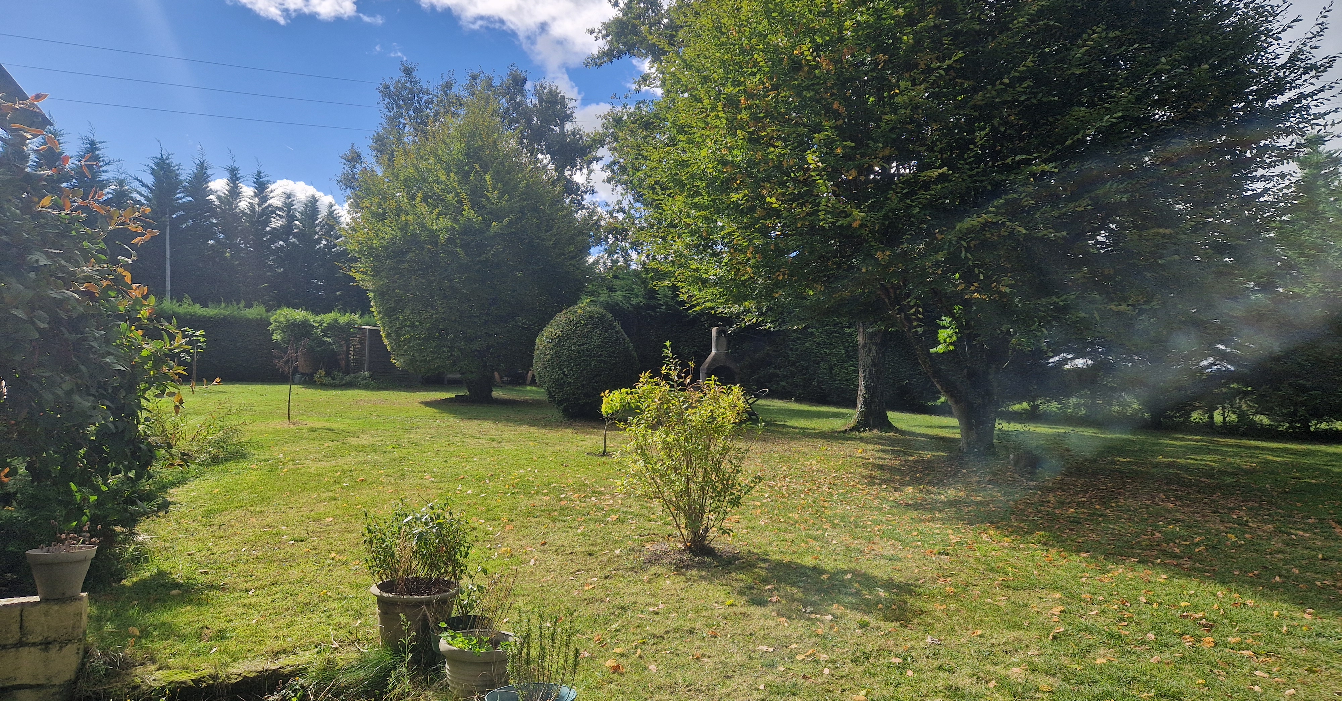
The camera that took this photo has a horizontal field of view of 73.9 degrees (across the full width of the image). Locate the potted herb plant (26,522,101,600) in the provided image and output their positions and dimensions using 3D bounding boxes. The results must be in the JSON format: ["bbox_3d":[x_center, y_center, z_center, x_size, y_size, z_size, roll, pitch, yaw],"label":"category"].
[{"bbox_3d":[-2.648,0.906,3.880,0.260,0.319,0.260,0,-1,0],"label":"potted herb plant"}]

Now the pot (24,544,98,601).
[{"bbox_3d":[-2.651,0.963,3.880,0.250,0.214,0.250,0,-1,0],"label":"pot"}]

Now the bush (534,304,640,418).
[{"bbox_3d":[-1.590,0.168,16.800,2.000,2.094,2.000,0,-1,0],"label":"bush"}]

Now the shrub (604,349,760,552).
[{"bbox_3d":[0.120,0.682,6.200,1.020,1.385,1.000,0,-1,0],"label":"shrub"}]

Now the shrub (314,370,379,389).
[{"bbox_3d":[-9.310,0.810,25.500,1.850,0.510,1.100,0,-1,0],"label":"shrub"}]

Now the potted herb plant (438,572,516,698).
[{"bbox_3d":[-0.798,1.155,3.680,0.330,0.480,0.330,0,-1,0],"label":"potted herb plant"}]

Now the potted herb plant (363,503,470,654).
[{"bbox_3d":[-1.238,1.082,4.360,0.520,0.682,0.490,0,-1,0],"label":"potted herb plant"}]

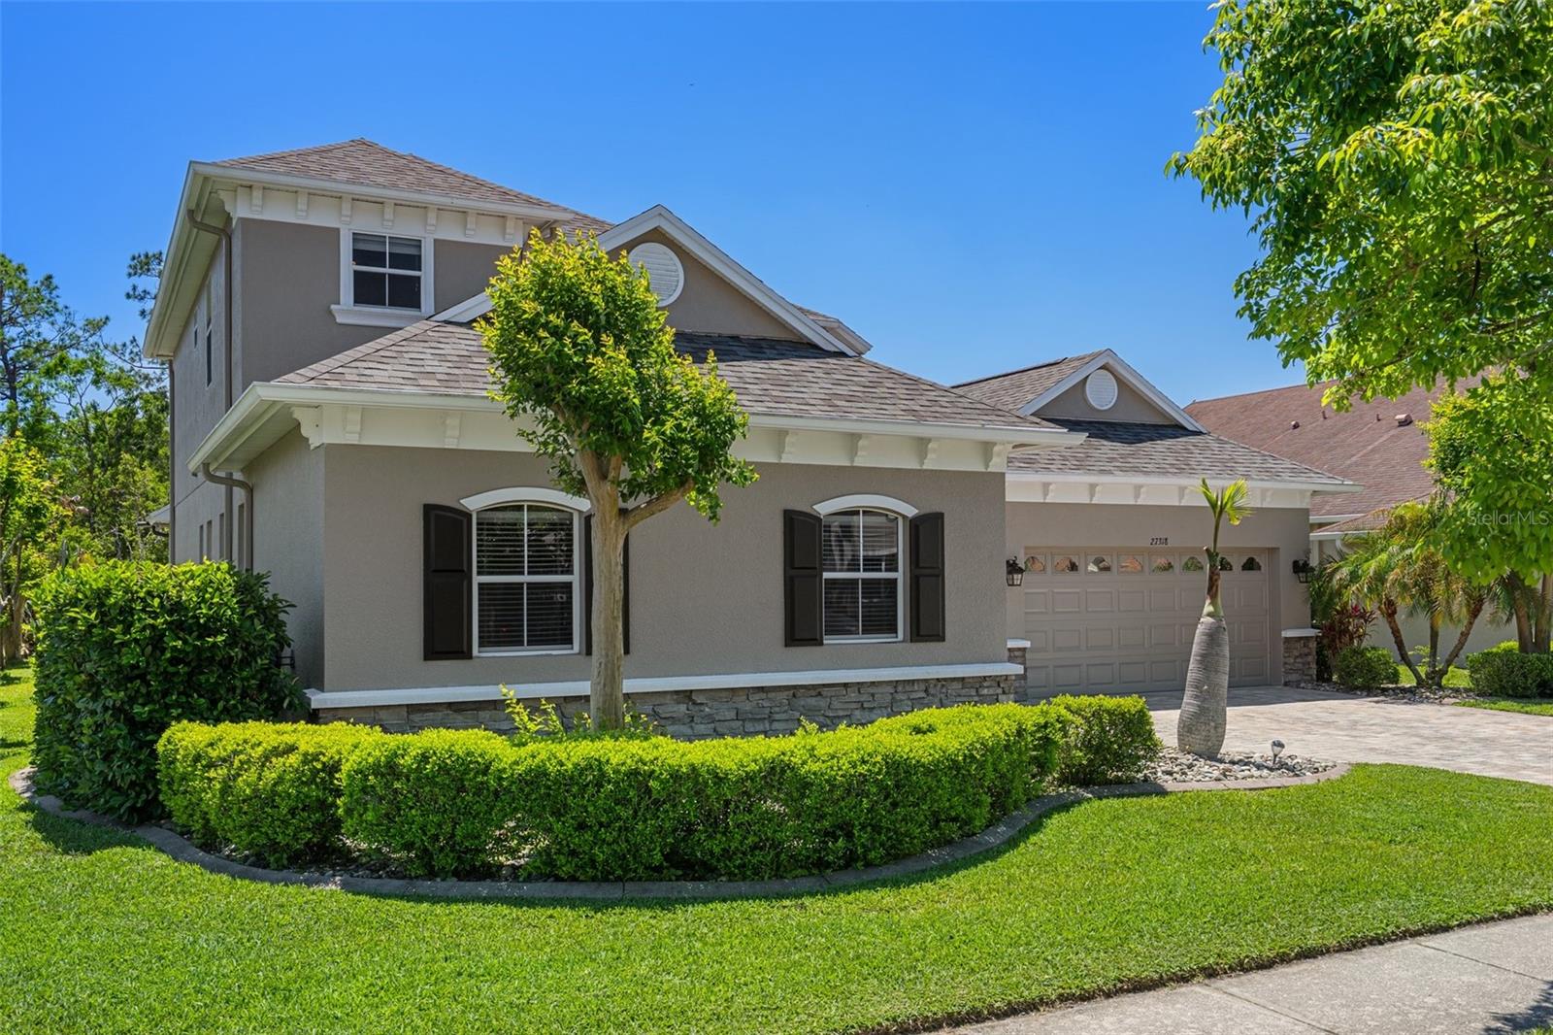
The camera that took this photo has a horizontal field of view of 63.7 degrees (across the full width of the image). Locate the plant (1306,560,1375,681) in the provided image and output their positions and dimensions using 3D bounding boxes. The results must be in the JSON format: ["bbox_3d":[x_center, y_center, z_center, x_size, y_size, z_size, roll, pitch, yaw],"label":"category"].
[{"bbox_3d":[9.000,1.630,19.900,1.200,1.950,1.100,1,-2,-28],"label":"plant"}]

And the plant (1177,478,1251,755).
[{"bbox_3d":[4.240,0.950,12.150,0.680,2.680,0.600,1,-2,-28],"label":"plant"}]

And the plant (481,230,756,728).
[{"bbox_3d":[-1.120,0.030,8.900,1.980,4.100,1.800,0,-2,0],"label":"plant"}]

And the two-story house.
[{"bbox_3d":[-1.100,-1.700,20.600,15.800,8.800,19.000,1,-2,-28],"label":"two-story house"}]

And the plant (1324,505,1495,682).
[{"bbox_3d":[9.850,1.180,19.300,2.650,2.900,2.500,1,-2,-28],"label":"plant"}]

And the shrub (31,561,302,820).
[{"bbox_3d":[-4.650,1.230,9.550,2.050,1.820,2.000,1,-2,-28],"label":"shrub"}]

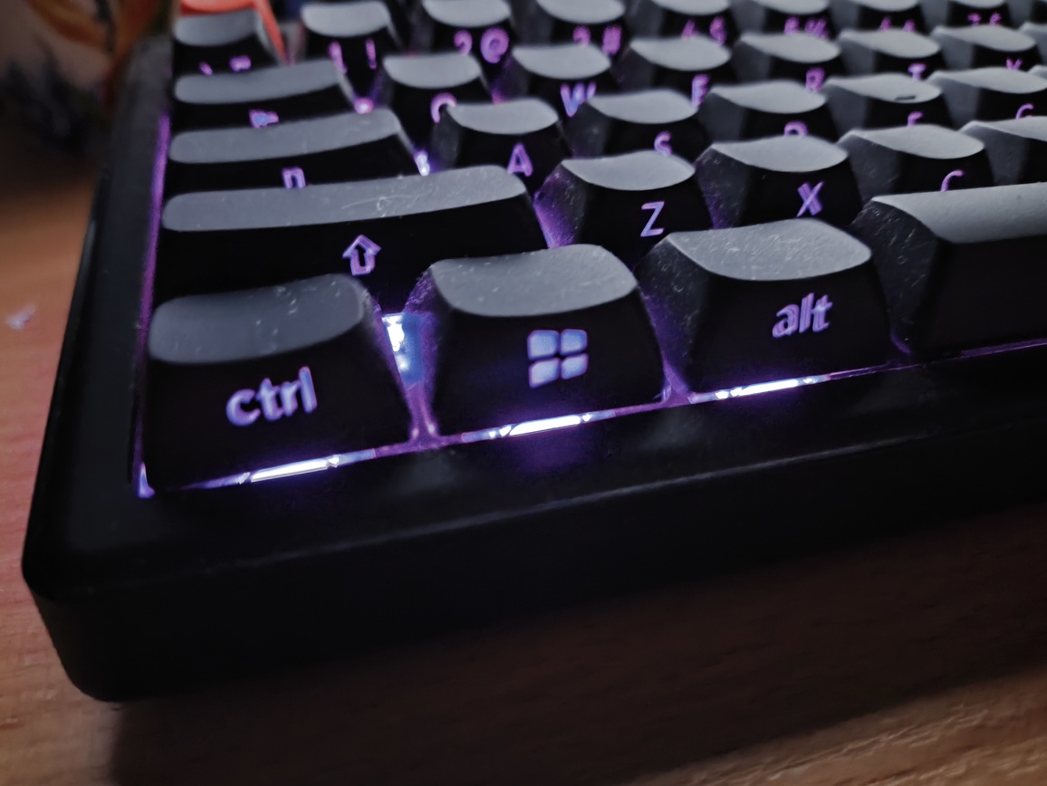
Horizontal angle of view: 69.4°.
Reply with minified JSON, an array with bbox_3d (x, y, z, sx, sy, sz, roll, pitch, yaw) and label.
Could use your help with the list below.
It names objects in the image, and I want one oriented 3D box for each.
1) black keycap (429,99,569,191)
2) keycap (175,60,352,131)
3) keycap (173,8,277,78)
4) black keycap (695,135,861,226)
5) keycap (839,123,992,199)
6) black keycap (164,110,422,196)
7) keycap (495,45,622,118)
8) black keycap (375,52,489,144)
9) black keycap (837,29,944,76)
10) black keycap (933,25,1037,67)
[{"bbox_3d":[-0.003,-0.032,0.098,0.018,0.010,0.018,-10,44,-14],"label":"black keycap"},{"bbox_3d":[-0.036,-0.039,0.105,0.028,0.010,0.018,-10,44,-14],"label":"keycap"},{"bbox_3d":[-0.046,-0.052,0.117,0.018,0.011,0.018,-10,44,-14],"label":"keycap"},{"bbox_3d":[0.030,-0.024,0.091,0.018,0.011,0.018,-10,44,-14],"label":"black keycap"},{"bbox_3d":[0.048,-0.027,0.096,0.018,0.011,0.018,-10,44,-14],"label":"keycap"},{"bbox_3d":[-0.028,-0.027,0.092,0.032,0.010,0.018,-10,44,-14],"label":"black keycap"},{"bbox_3d":[0.005,-0.046,0.115,0.018,0.010,0.018,-10,44,-14],"label":"keycap"},{"bbox_3d":[-0.013,-0.043,0.110,0.018,0.010,0.018,-10,44,-14],"label":"black keycap"},{"bbox_3d":[0.060,-0.055,0.129,0.018,0.010,0.018,-10,44,-14],"label":"black keycap"},{"bbox_3d":[0.078,-0.058,0.133,0.018,0.010,0.018,-10,44,-14],"label":"black keycap"}]

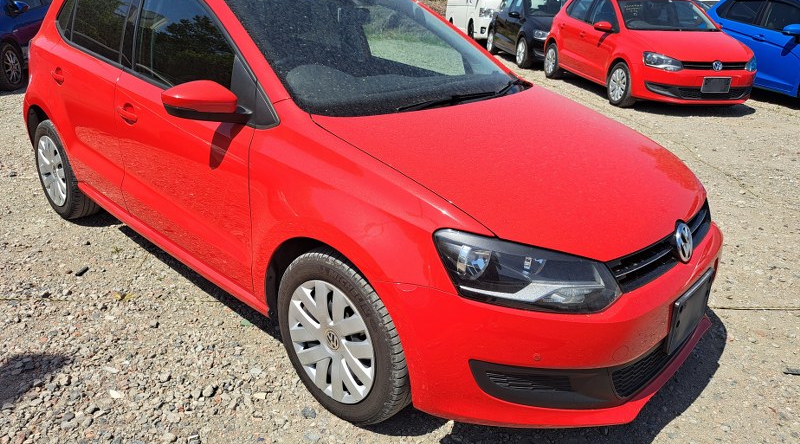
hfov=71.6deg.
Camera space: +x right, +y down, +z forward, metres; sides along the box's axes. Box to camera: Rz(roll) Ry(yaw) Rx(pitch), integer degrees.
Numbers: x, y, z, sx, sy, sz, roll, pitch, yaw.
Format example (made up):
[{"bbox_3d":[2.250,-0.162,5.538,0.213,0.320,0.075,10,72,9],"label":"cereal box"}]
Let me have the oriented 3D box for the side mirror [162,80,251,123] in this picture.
[{"bbox_3d":[-0.667,-0.418,1.919,0.160,0.150,0.240,21,28,37],"label":"side mirror"}]

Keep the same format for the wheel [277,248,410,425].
[{"bbox_3d":[-0.173,0.373,1.913,0.605,0.605,0.195,21,28,37],"label":"wheel"}]

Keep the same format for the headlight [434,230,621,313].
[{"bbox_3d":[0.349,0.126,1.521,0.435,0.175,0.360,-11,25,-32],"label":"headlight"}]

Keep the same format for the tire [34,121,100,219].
[{"bbox_3d":[-2.024,-0.330,3.389,0.605,0.605,0.195,21,28,37],"label":"tire"}]

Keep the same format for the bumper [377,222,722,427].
[{"bbox_3d":[0.712,0.214,2.008,0.670,0.480,1.680,20,27,38],"label":"bumper"}]

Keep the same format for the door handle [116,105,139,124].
[{"bbox_3d":[-1.167,-0.464,2.377,0.190,0.070,0.055,20,27,38],"label":"door handle"}]

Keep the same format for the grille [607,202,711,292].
[{"bbox_3d":[0.890,0.052,1.833,0.150,0.140,0.780,21,28,37],"label":"grille"}]

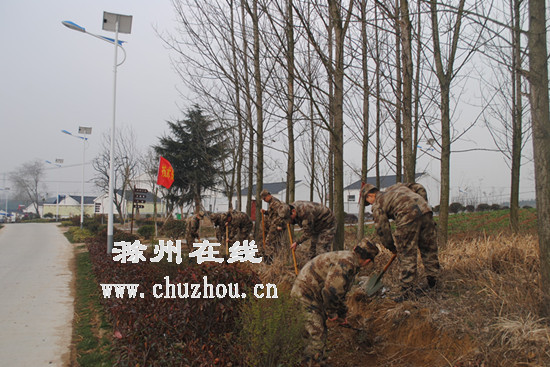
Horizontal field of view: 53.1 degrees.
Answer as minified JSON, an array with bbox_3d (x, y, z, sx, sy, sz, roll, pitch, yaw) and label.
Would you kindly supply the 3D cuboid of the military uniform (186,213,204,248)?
[{"bbox_3d":[-2.634,1.554,18.000,0.550,1.200,0.500,1,-3,7],"label":"military uniform"}]

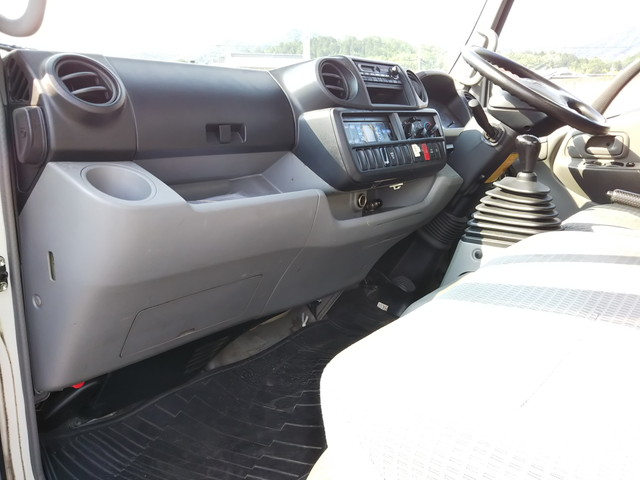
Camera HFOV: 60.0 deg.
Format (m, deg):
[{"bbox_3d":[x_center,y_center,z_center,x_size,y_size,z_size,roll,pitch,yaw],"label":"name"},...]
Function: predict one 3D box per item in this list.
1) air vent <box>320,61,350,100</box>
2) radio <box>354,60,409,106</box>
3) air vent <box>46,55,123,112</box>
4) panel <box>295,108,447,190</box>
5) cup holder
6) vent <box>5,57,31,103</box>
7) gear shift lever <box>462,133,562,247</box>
[{"bbox_3d":[0.025,-0.297,1.046,0.040,0.080,0.080,-19,-2,39],"label":"air vent"},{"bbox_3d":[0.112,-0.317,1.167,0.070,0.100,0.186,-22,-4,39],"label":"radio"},{"bbox_3d":[-0.298,-0.189,0.692,0.045,0.095,0.095,-20,-3,39],"label":"air vent"},{"bbox_3d":[0.133,-0.202,1.224,0.090,0.150,0.400,-8,4,41],"label":"panel"},{"bbox_3d":[-0.248,-0.043,0.683,0.084,0.065,0.084,24,24,32],"label":"cup holder"},{"bbox_3d":[-0.357,-0.192,0.665,0.050,0.060,0.025,7,15,15],"label":"vent"},{"bbox_3d":[0.390,-0.101,1.112,0.145,0.215,0.150,20,22,34],"label":"gear shift lever"}]

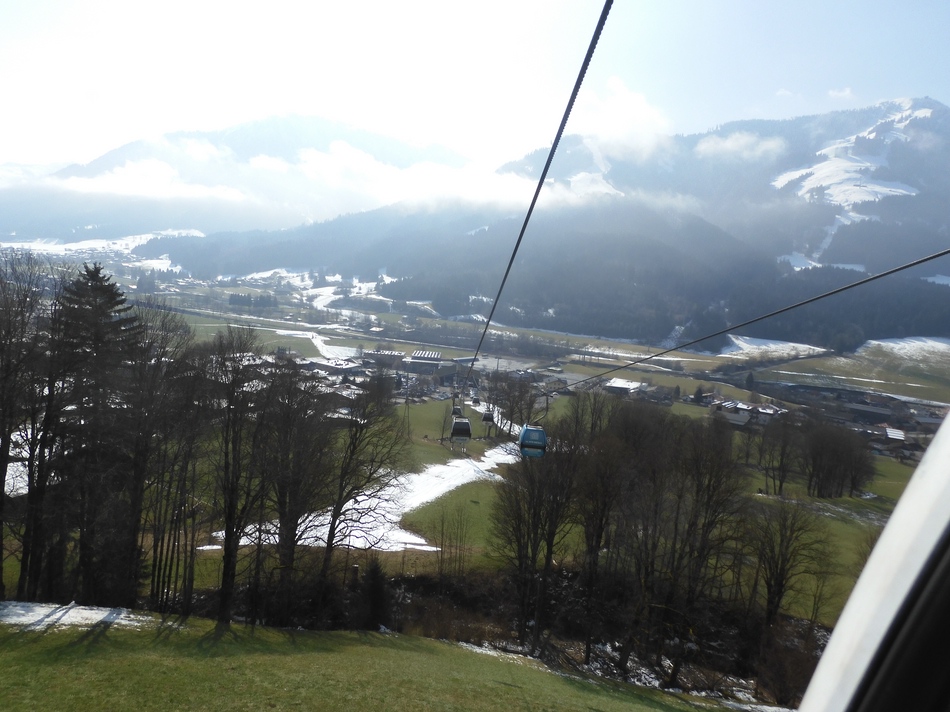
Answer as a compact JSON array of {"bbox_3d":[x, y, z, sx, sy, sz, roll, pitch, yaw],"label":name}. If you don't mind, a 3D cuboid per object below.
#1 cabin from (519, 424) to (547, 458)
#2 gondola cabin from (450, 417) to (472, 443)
[{"bbox_3d":[4.433,6.534,50.500,1.950,2.200,2.000,3,9,-2],"label":"cabin"},{"bbox_3d":[-1.281,6.957,62.500,1.950,2.200,2.000,3,9,-2],"label":"gondola cabin"}]

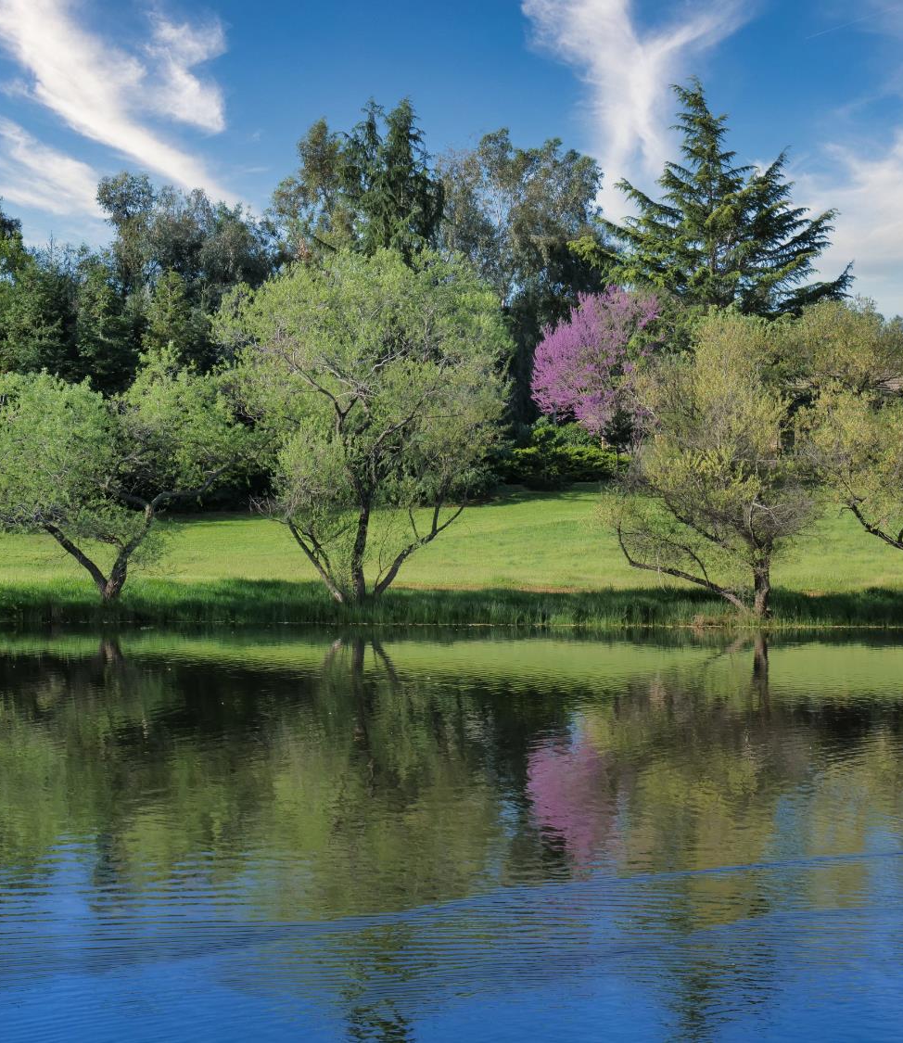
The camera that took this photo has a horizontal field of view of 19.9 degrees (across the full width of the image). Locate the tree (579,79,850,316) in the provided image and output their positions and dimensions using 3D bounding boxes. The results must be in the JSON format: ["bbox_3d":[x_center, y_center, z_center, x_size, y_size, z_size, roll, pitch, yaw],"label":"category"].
[{"bbox_3d":[10.370,-10.010,101.000,10.710,14.770,10.390,1,2,0],"label":"tree"}]

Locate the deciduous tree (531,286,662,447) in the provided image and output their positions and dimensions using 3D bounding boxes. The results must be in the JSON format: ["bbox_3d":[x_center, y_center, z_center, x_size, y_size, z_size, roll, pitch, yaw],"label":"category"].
[{"bbox_3d":[5.320,-5.400,94.000,4.890,6.400,4.890,1,2,0],"label":"deciduous tree"}]

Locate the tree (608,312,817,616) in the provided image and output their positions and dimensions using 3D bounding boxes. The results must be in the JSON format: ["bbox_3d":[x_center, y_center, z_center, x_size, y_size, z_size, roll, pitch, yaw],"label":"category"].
[{"bbox_3d":[7.370,-1.620,72.500,5.880,8.610,5.880,1,2,0],"label":"tree"}]

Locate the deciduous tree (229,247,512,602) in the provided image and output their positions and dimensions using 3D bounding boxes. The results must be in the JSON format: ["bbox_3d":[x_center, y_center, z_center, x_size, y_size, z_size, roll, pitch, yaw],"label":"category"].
[{"bbox_3d":[-2.360,-2.700,74.000,8.010,10.260,7.440,1,2,0],"label":"deciduous tree"}]

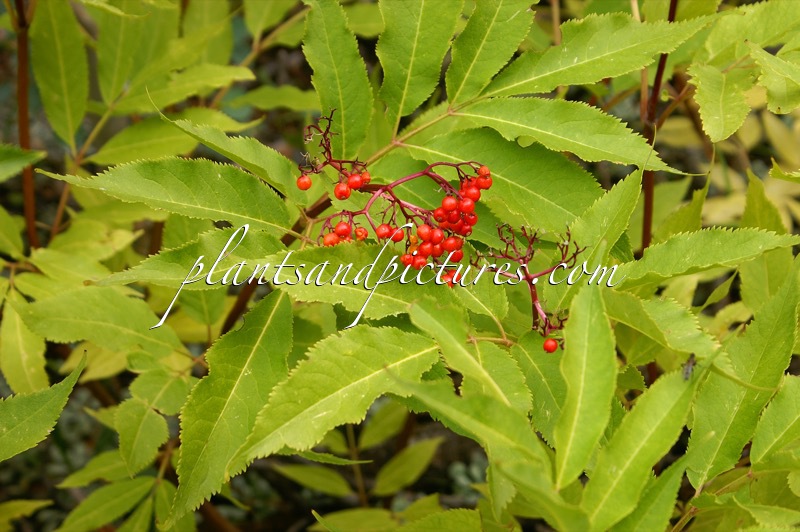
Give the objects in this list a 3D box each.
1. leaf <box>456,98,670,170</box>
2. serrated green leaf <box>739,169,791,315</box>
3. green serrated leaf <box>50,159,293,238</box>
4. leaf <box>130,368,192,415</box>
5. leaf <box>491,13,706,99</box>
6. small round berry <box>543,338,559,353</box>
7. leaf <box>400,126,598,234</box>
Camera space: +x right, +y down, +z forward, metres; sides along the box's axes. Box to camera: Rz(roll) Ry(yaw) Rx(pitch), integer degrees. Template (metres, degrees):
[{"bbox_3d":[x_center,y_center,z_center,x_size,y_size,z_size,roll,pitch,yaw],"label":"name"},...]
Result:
[{"bbox_3d":[0.065,-0.052,0.800,0.088,0.012,0.027,15,50,0],"label":"leaf"},{"bbox_3d":[0.161,-0.010,0.880,0.024,0.010,0.068,-6,70,-3],"label":"serrated green leaf"},{"bbox_3d":[-0.089,-0.025,0.765,0.099,0.013,0.030,14,49,7],"label":"green serrated leaf"},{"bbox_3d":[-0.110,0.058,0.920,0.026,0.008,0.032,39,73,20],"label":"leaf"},{"bbox_3d":[0.081,-0.086,0.820,0.096,0.013,0.030,-19,54,-12],"label":"leaf"},{"bbox_3d":[0.058,0.031,0.770,0.005,0.005,0.005,0,30,0],"label":"small round berry"},{"bbox_3d":[0.046,-0.029,0.780,0.100,0.014,0.034,26,52,5],"label":"leaf"}]

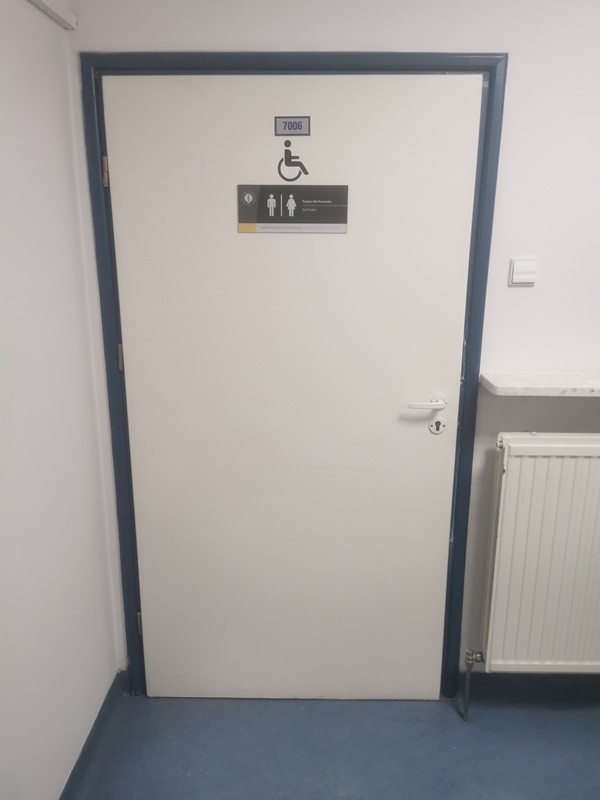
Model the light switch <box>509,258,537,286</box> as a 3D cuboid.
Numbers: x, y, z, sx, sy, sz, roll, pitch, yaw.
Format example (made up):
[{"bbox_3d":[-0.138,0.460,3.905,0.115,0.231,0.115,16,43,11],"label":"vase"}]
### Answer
[{"bbox_3d":[0.653,-0.374,1.821,0.080,0.081,0.022,0,15,1],"label":"light switch"}]

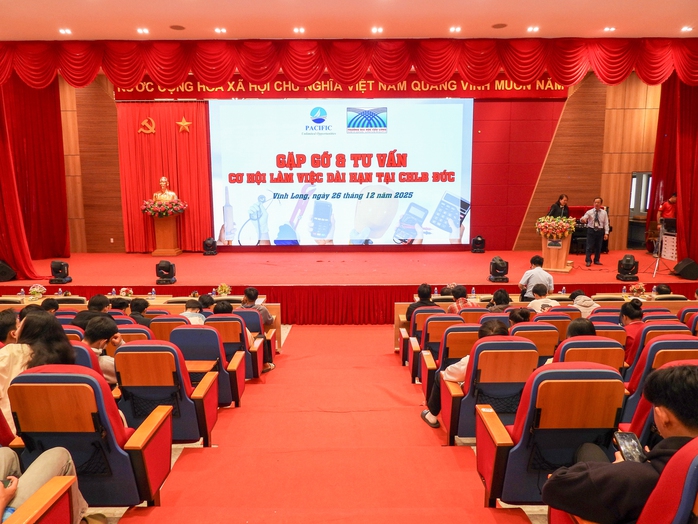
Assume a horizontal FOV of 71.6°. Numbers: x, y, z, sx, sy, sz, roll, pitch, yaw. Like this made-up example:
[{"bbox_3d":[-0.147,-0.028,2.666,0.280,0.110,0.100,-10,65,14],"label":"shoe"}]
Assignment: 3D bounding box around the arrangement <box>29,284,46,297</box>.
[{"bbox_3d":[-5.250,0.490,8.170,0.290,0.250,0.270,0,8,-1],"label":"arrangement"}]

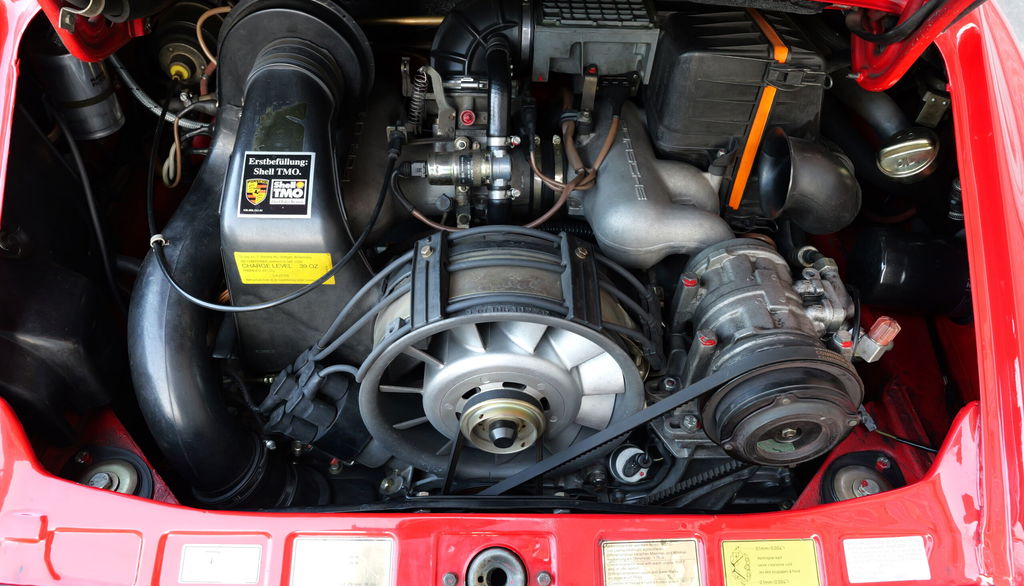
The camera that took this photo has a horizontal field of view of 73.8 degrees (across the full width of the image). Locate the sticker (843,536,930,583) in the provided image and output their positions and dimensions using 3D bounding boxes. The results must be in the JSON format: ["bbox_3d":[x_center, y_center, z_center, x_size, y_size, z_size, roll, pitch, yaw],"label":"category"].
[{"bbox_3d":[0.347,0.246,0.630,0.075,0.002,0.037,-1,74,-2],"label":"sticker"}]

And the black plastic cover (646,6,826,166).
[{"bbox_3d":[0.259,-0.251,0.827,0.185,0.125,0.165,-1,46,-4],"label":"black plastic cover"}]

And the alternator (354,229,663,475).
[{"bbox_3d":[-0.010,0.086,0.685,0.285,0.285,0.155,1,46,-3],"label":"alternator"}]

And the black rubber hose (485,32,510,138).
[{"bbox_3d":[-0.016,-0.226,0.750,0.026,0.118,0.040,1,9,-3],"label":"black rubber hose"}]

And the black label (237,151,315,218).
[{"bbox_3d":[-0.240,-0.111,0.700,0.073,0.002,0.071,1,78,0],"label":"black label"}]

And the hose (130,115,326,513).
[{"bbox_3d":[-0.310,0.017,0.740,0.190,0.130,0.420,0,87,-3],"label":"hose"}]

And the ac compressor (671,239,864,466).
[{"bbox_3d":[0.233,0.065,0.651,0.160,0.155,0.175,1,46,-3],"label":"ac compressor"}]

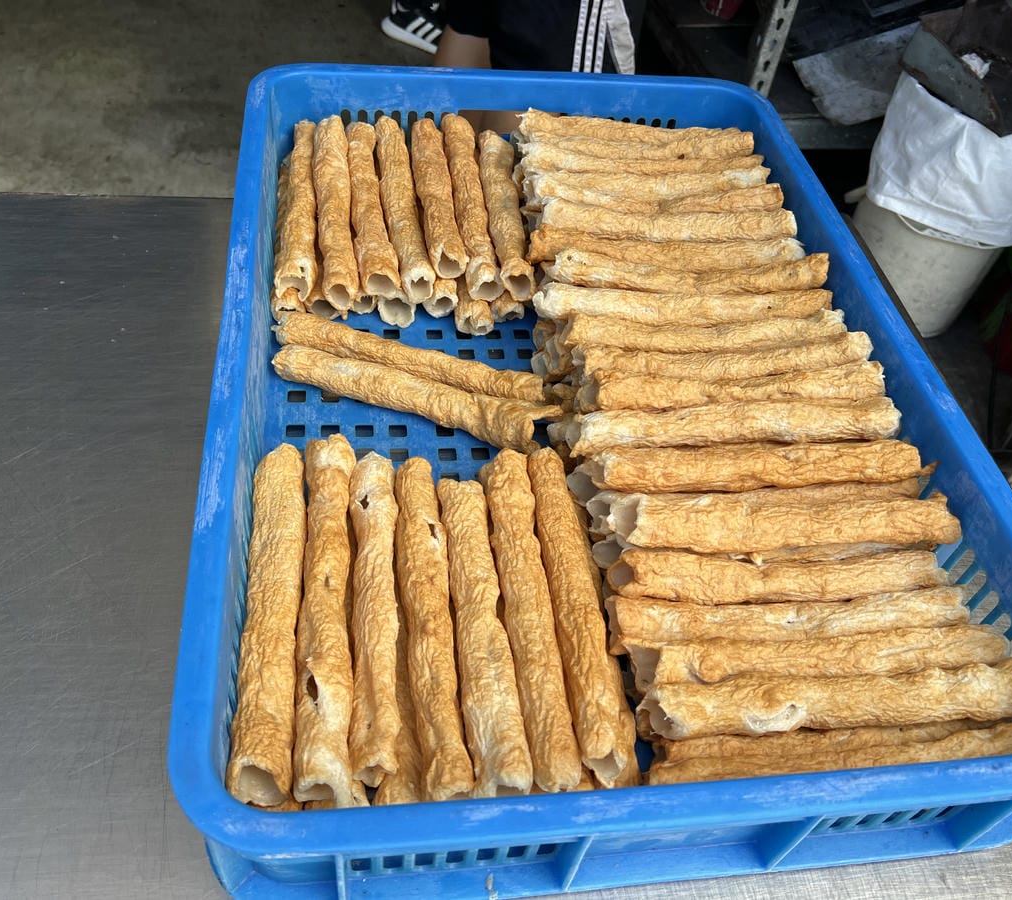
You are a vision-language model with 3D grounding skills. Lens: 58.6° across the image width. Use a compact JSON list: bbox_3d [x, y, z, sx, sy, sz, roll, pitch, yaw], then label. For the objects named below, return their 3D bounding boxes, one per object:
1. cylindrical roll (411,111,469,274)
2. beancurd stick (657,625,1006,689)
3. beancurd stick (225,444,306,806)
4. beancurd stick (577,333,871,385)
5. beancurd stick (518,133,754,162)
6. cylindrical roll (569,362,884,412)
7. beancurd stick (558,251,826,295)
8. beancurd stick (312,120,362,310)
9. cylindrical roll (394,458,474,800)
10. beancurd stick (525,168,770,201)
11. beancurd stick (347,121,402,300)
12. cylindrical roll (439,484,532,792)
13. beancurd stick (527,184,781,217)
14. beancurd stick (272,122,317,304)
[{"bbox_3d":[-0.055,-0.213,0.745,0.026,0.026,0.185,-2,51,-11],"label":"cylindrical roll"},{"bbox_3d":[0.174,0.110,0.484,0.195,0.026,0.026,-2,50,-10],"label":"beancurd stick"},{"bbox_3d":[-0.122,0.080,0.474,0.029,0.028,0.200,0,48,-9],"label":"beancurd stick"},{"bbox_3d":[0.146,-0.063,0.596,0.200,0.025,0.025,-3,50,-10],"label":"beancurd stick"},{"bbox_3d":[0.112,-0.257,0.762,0.206,0.024,0.024,-6,50,-12],"label":"beancurd stick"},{"bbox_3d":[0.153,-0.042,0.605,0.209,0.027,0.027,-3,50,-10],"label":"cylindrical roll"},{"bbox_3d":[0.140,-0.135,0.687,0.213,0.026,0.027,-1,49,-8],"label":"beancurd stick"},{"bbox_3d":[-0.137,-0.197,0.729,0.028,0.028,0.226,-3,50,-10],"label":"beancurd stick"},{"bbox_3d":[-0.039,0.085,0.484,0.026,0.026,0.192,-3,50,-11],"label":"cylindrical roll"},{"bbox_3d":[0.120,-0.223,0.755,0.210,0.026,0.026,-6,51,-13],"label":"beancurd stick"},{"bbox_3d":[-0.106,-0.196,0.710,0.027,0.027,0.206,-4,50,-11],"label":"beancurd stick"},{"bbox_3d":[-0.015,0.095,0.503,0.027,0.027,0.187,-3,50,-10],"label":"cylindrical roll"},{"bbox_3d":[0.124,-0.211,0.754,0.213,0.025,0.026,-2,49,-9],"label":"beancurd stick"},{"bbox_3d":[-0.165,-0.196,0.718,0.027,0.027,0.200,0,51,-9],"label":"beancurd stick"}]

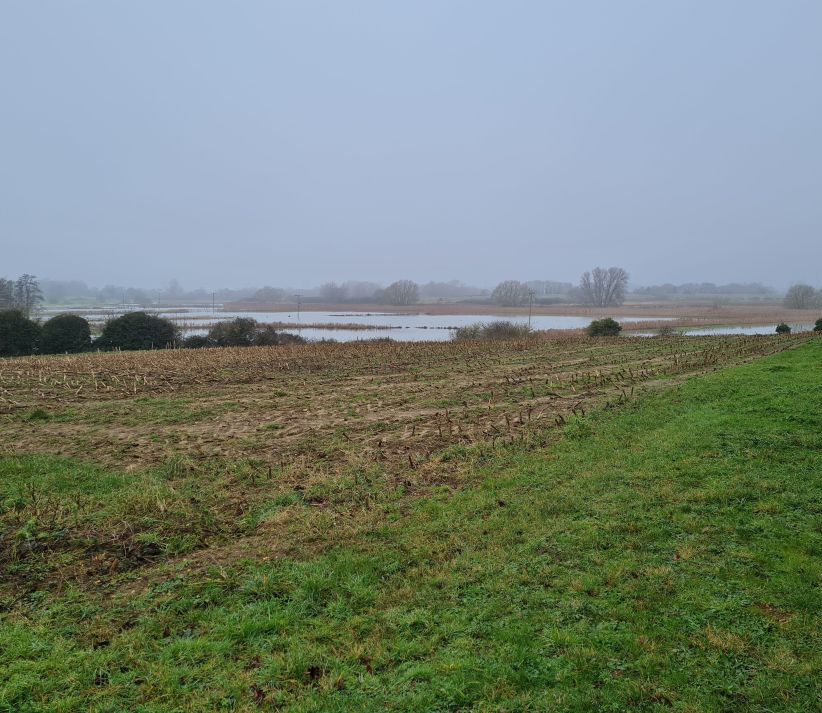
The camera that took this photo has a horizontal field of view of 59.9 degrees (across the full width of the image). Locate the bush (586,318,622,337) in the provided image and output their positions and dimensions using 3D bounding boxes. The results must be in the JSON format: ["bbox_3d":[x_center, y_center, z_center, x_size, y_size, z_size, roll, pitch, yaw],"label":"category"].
[{"bbox_3d":[20.330,-2.990,75.000,3.780,2.000,3.400,1,5,15],"label":"bush"}]

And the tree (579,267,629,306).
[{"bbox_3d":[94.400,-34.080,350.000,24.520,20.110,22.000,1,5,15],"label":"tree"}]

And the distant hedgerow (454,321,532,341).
[{"bbox_3d":[10.400,-3.090,90.000,9.640,2.900,4.500,0,5,0],"label":"distant hedgerow"}]

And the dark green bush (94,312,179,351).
[{"bbox_3d":[-26.150,-2.290,68.000,8.000,3.810,5.000,0,5,0],"label":"dark green bush"}]

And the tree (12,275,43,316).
[{"bbox_3d":[-88.660,-13.060,165.000,6.940,11.790,7.000,-3,6,-28],"label":"tree"}]

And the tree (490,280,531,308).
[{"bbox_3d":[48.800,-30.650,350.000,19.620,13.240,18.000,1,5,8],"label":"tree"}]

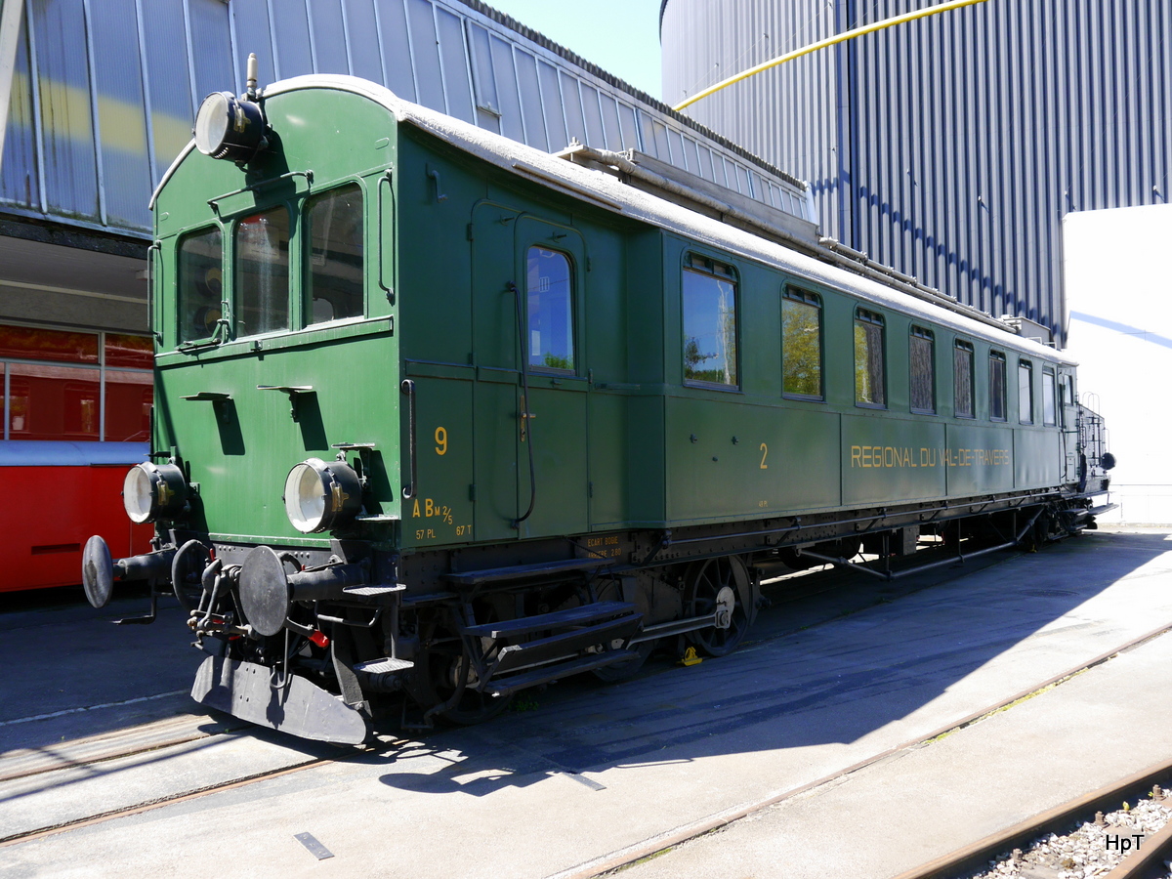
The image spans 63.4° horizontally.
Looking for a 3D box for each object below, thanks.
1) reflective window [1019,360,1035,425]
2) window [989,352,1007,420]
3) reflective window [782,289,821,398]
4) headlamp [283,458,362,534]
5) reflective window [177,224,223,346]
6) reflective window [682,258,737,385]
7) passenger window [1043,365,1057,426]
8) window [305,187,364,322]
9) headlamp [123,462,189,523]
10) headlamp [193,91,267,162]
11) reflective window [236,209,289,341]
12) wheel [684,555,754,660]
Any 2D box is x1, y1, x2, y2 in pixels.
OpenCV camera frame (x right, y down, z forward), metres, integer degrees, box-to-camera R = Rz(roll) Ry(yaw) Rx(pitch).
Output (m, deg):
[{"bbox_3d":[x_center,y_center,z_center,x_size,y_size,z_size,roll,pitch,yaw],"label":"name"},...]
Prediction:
[{"bbox_3d":[6.678,-0.708,14.451,0.070,0.970,0.810,-2,-2,38],"label":"reflective window"},{"bbox_3d":[5.719,-0.733,13.221,0.070,0.970,0.810,-2,-2,38],"label":"window"},{"bbox_3d":[1.877,-0.830,8.292,0.070,0.970,0.810,-2,-2,38],"label":"reflective window"},{"bbox_3d":[-1.367,0.293,4.996,0.370,0.375,0.260,-2,-2,38],"label":"headlamp"},{"bbox_3d":[-2.512,-0.995,6.194,0.570,0.755,0.070,-2,-2,38],"label":"reflective window"},{"bbox_3d":[0.918,-0.855,7.062,0.070,0.970,0.810,-2,-2,38],"label":"reflective window"},{"bbox_3d":[7.643,-0.684,15.689,0.070,0.970,0.810,-2,-2,38],"label":"passenger window"},{"bbox_3d":[-1.421,-1.039,5.345,0.570,0.755,0.070,-2,-2,38],"label":"window"},{"bbox_3d":[-2.739,0.340,6.065,0.370,0.375,0.260,-2,-2,38],"label":"headlamp"},{"bbox_3d":[-2.096,-1.835,5.607,0.370,0.375,0.260,-2,-2,38],"label":"headlamp"},{"bbox_3d":[-1.964,-1.017,5.767,0.570,0.755,0.070,-2,-2,38],"label":"reflective window"},{"bbox_3d":[1.117,1.401,8.096,0.150,0.900,0.900,-3,-2,43],"label":"wheel"}]

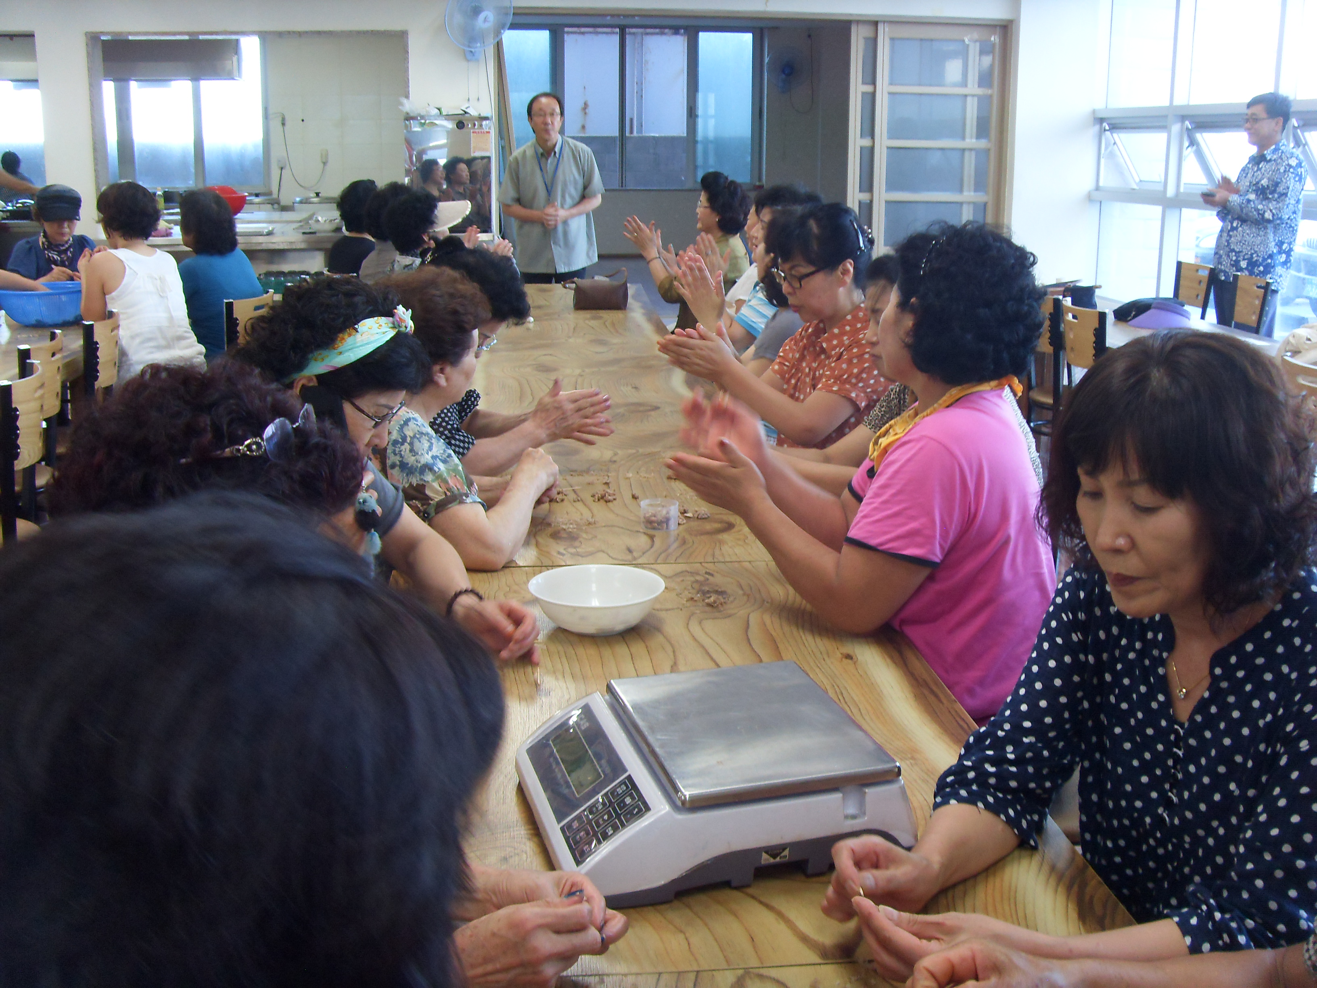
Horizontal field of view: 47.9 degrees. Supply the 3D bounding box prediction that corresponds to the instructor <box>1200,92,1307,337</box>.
[{"bbox_3d":[2.657,-0.979,6.708,0.420,1.620,0.470,4,14,13],"label":"instructor"}]

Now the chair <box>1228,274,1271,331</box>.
[{"bbox_3d":[2.356,-0.531,6.527,0.490,0.835,0.410,-1,14,-6],"label":"chair"}]

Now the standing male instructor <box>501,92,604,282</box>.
[{"bbox_3d":[-0.527,-1.163,7.358,0.510,1.620,0.320,0,14,-2],"label":"standing male instructor"}]

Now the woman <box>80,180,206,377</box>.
[{"bbox_3d":[-1.787,-0.436,5.151,0.440,1.260,0.600,-13,19,-43],"label":"woman"}]

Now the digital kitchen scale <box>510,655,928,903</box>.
[{"bbox_3d":[0.056,0.298,1.600,0.350,0.108,0.325,-4,15,-16],"label":"digital kitchen scale"}]

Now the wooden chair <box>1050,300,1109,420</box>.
[{"bbox_3d":[1.775,-0.290,5.545,0.490,0.835,0.410,-2,14,-8],"label":"wooden chair"}]

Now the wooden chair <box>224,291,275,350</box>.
[{"bbox_3d":[-1.742,-0.352,5.695,0.490,0.835,0.410,4,15,16],"label":"wooden chair"}]

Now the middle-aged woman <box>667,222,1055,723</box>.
[{"bbox_3d":[0.323,0.232,2.428,0.660,1.310,0.460,5,15,17],"label":"middle-aged woman"}]

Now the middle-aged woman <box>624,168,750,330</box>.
[{"bbox_3d":[0.130,-0.650,6.021,0.600,1.280,0.450,3,14,10],"label":"middle-aged woman"}]

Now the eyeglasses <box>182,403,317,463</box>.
[{"bbox_3d":[-0.467,-0.060,1.650,0.140,0.048,0.140,-9,17,14],"label":"eyeglasses"}]

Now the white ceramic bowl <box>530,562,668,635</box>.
[{"bbox_3d":[-0.094,0.165,2.215,0.205,0.065,0.205,0,14,0],"label":"white ceramic bowl"}]

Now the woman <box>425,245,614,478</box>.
[{"bbox_3d":[-0.450,0.052,3.312,0.720,1.220,0.450,-2,14,-8],"label":"woman"}]

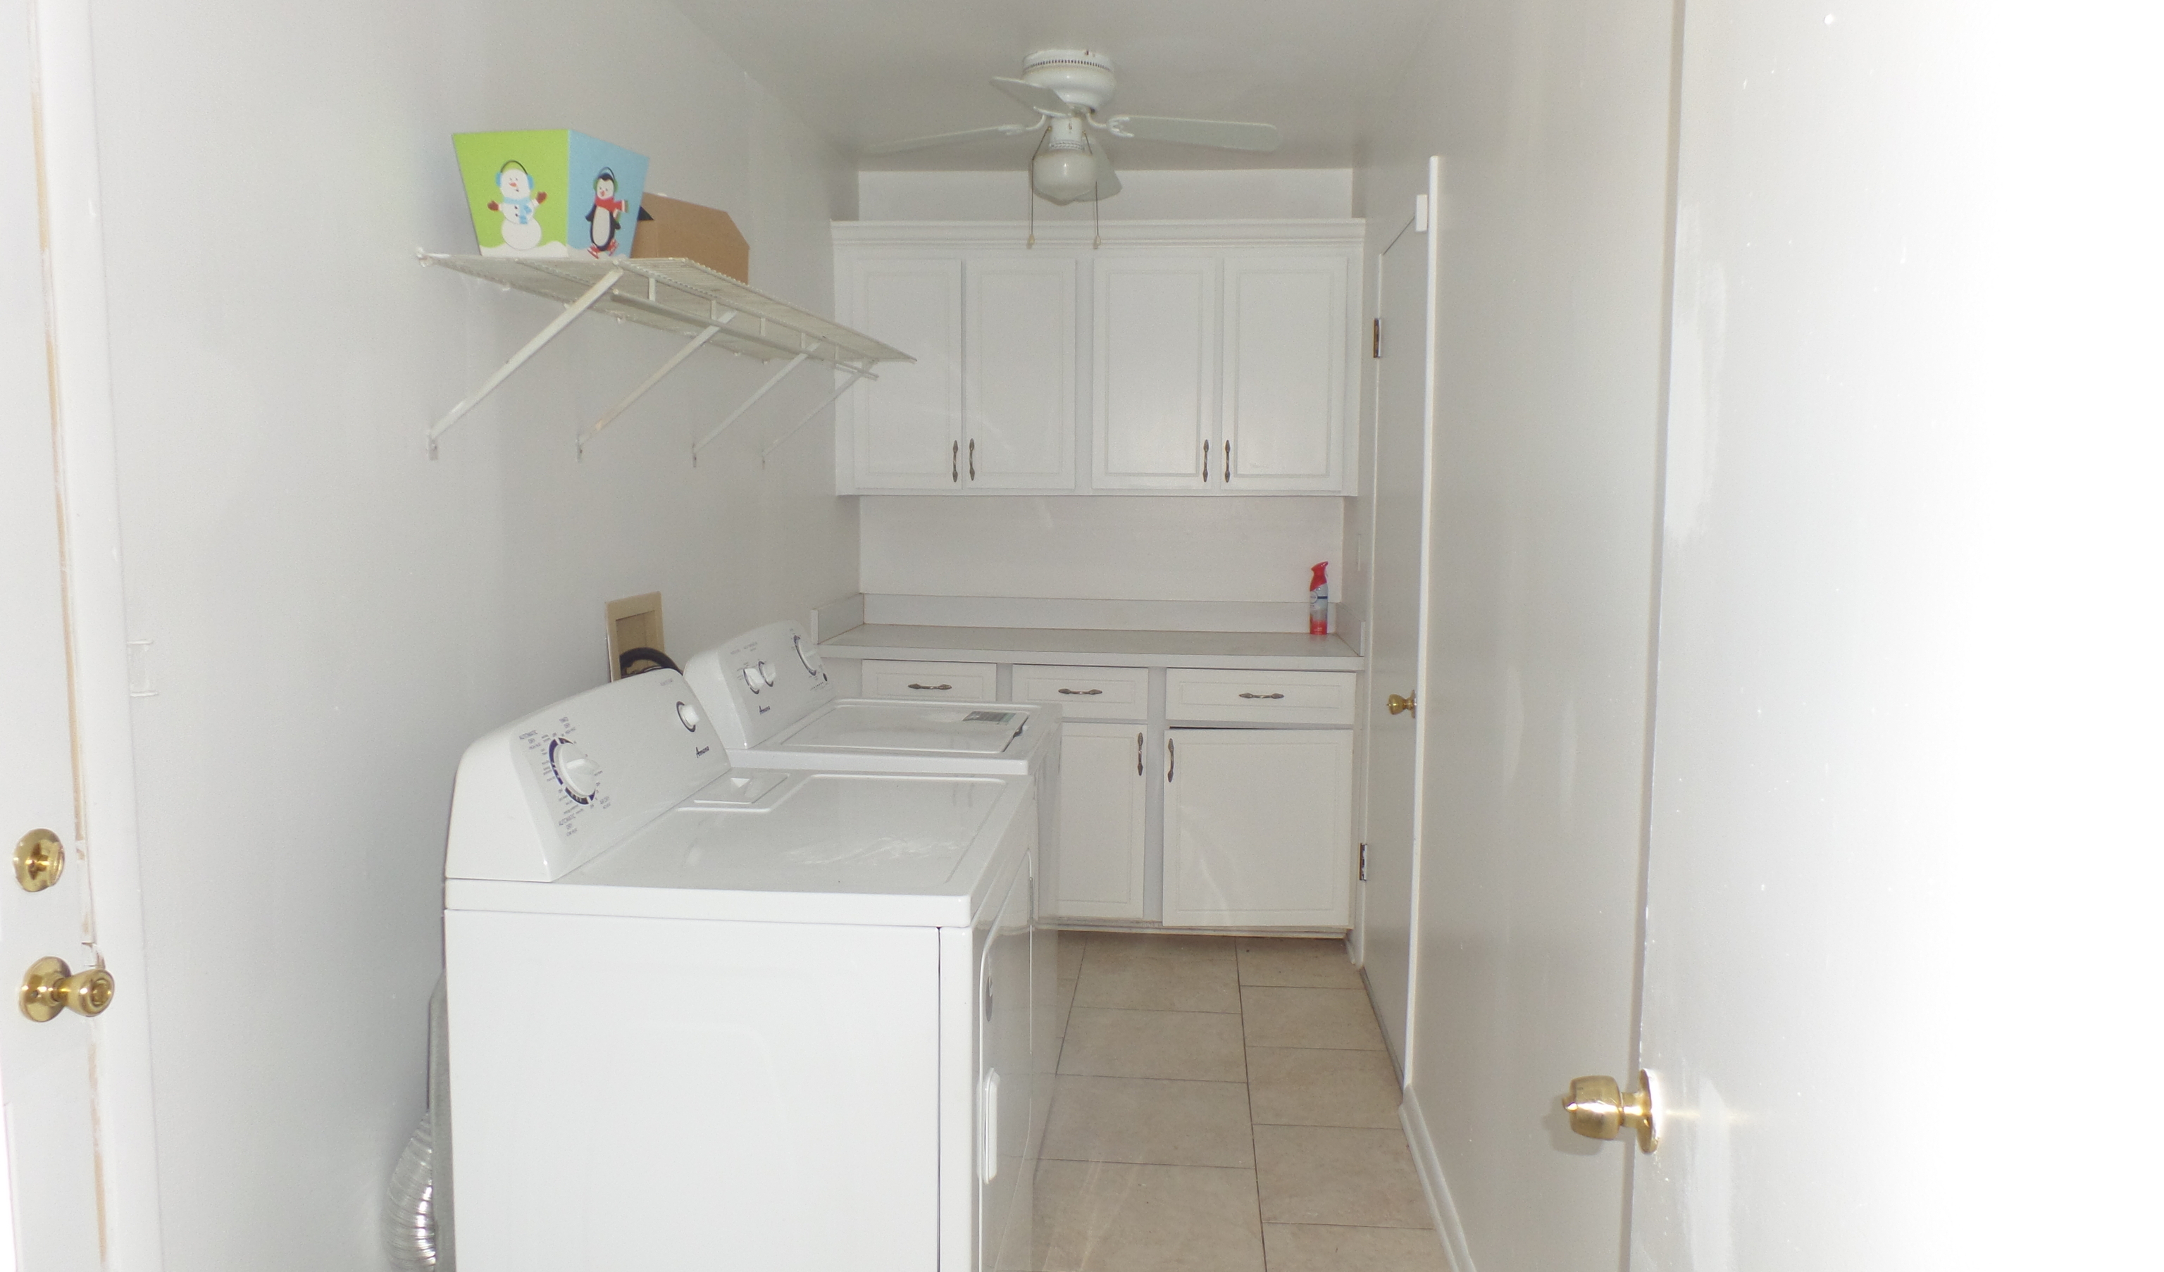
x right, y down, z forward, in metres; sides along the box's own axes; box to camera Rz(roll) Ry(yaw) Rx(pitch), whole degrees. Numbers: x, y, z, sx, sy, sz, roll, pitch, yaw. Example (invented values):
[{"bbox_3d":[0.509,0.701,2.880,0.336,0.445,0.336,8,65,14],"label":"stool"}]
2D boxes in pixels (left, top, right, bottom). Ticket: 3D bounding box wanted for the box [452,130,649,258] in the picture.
[{"bbox_3d":[-0.857,-0.690,2.323,0.208,0.192,0.205,2,6,14],"label":"box"}]

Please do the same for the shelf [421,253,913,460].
[{"bbox_3d":[-0.729,-0.513,3.070,0.404,0.305,1.780,1,6,4],"label":"shelf"}]

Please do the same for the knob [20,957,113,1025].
[{"bbox_3d":[-1.031,0.363,1.469,0.060,0.065,0.065,1,6,4],"label":"knob"}]

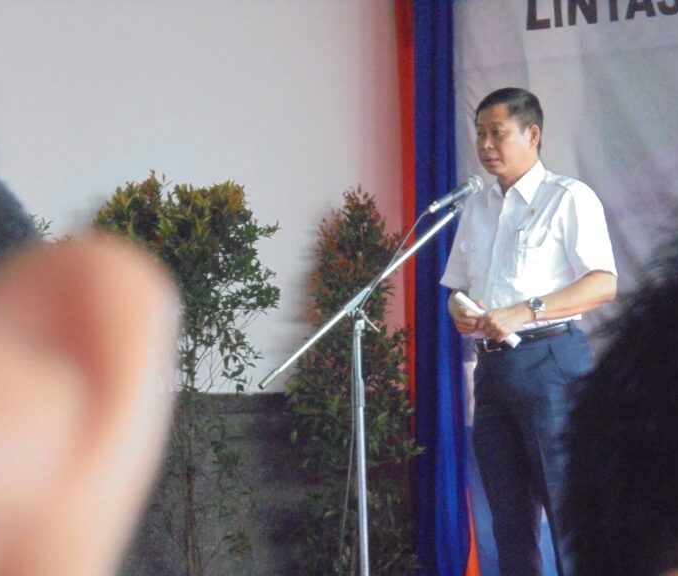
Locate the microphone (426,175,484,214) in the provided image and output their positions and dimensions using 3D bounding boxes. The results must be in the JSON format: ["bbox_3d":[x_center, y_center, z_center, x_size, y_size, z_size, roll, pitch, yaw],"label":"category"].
[{"bbox_3d":[0.325,-0.256,9.600,0.192,0.050,0.050,-29,12,-28],"label":"microphone"}]

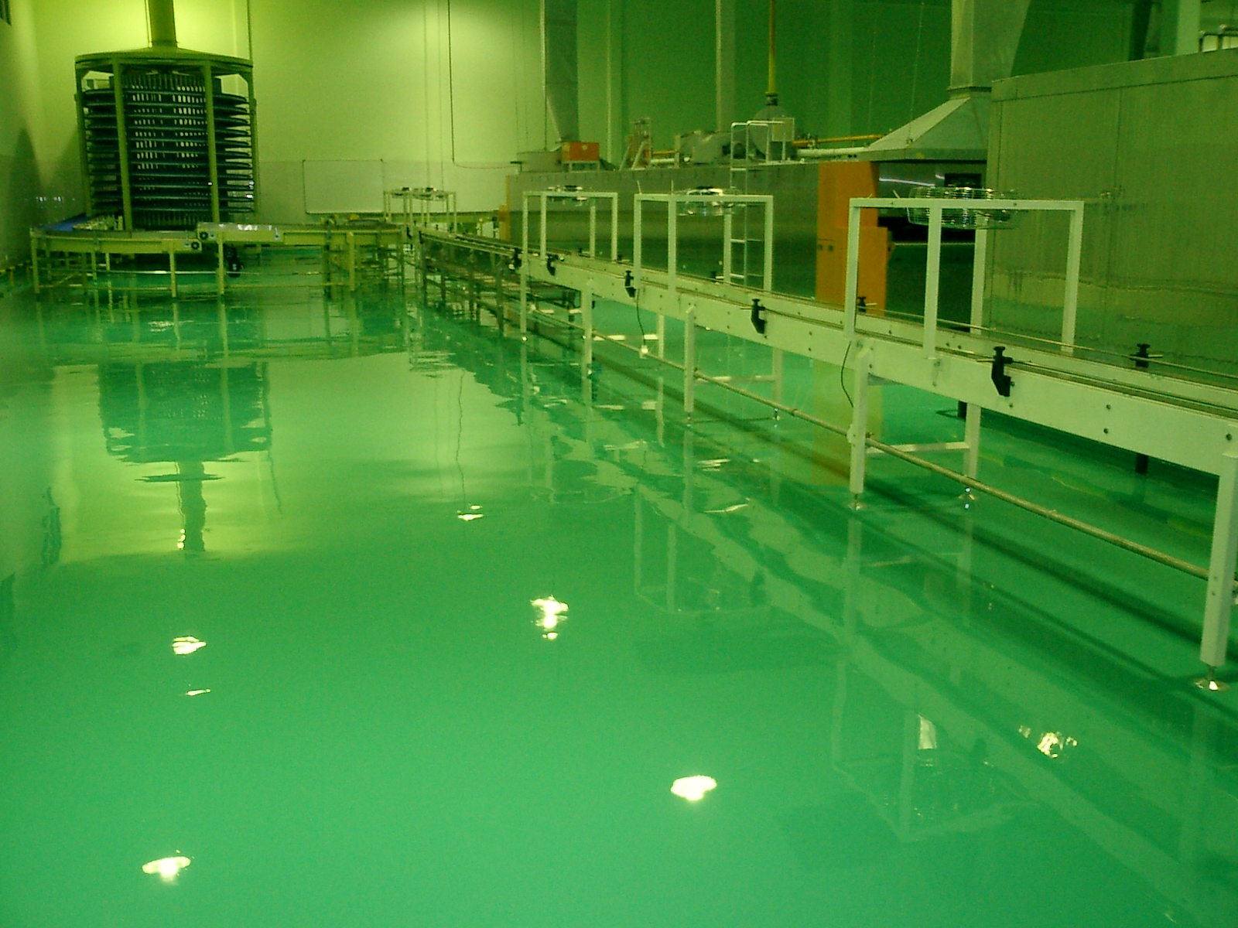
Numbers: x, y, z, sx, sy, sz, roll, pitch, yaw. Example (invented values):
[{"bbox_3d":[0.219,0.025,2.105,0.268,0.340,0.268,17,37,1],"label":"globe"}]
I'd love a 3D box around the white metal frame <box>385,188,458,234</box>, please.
[{"bbox_3d":[-3.201,-4.045,20.485,0.639,0.660,3.607,-3,12,-16],"label":"white metal frame"}]

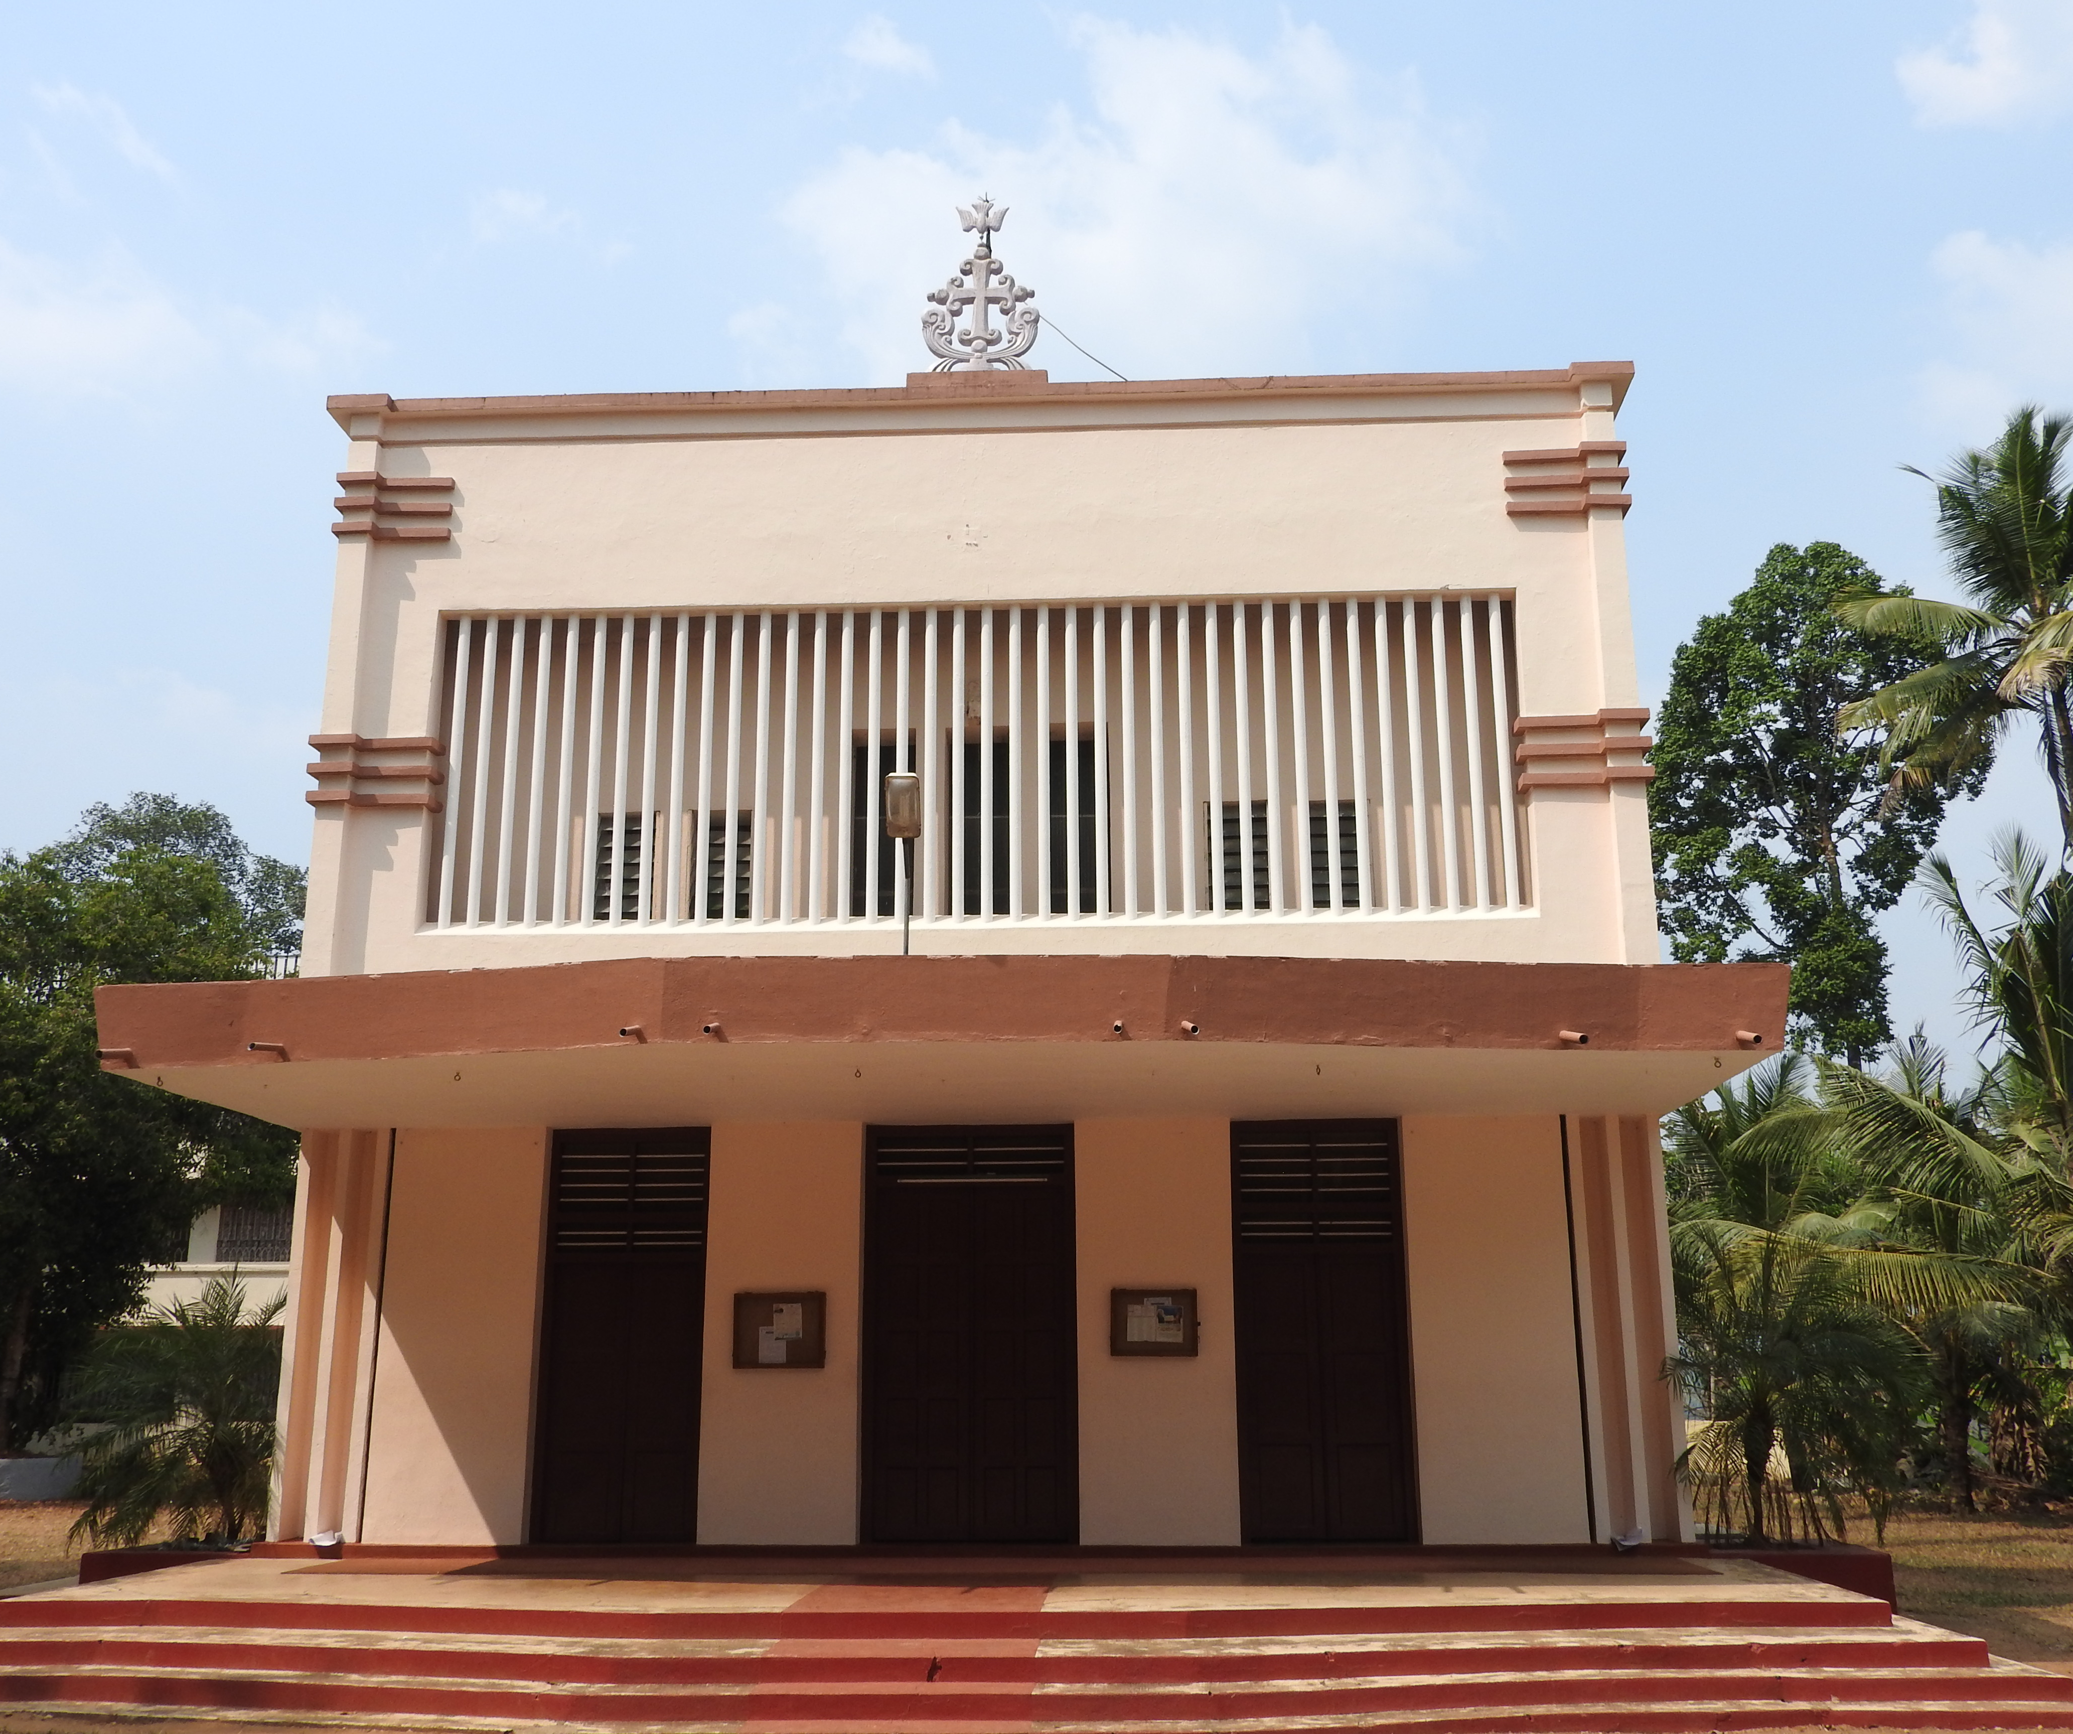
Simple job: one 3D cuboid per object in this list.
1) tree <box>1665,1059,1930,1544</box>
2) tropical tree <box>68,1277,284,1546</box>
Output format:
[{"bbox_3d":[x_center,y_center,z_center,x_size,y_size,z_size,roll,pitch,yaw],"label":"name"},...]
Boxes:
[{"bbox_3d":[5.626,3.195,15.051,2.000,3.540,2.000,-1,-15,2],"label":"tree"},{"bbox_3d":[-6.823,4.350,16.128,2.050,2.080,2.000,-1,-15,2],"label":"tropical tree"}]

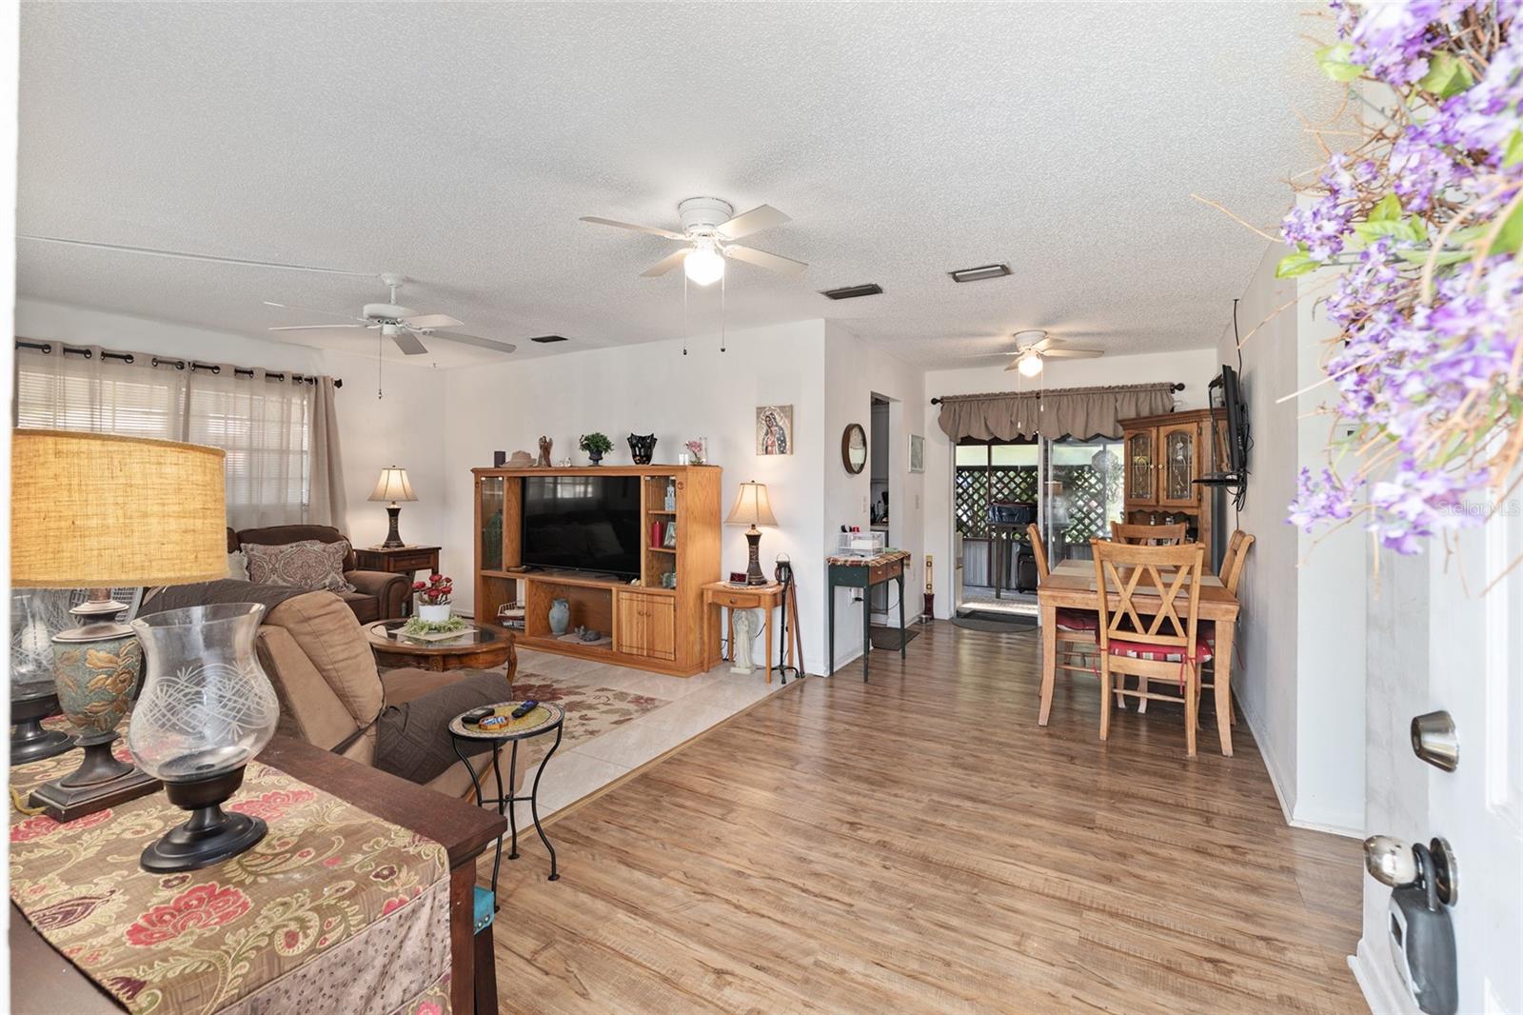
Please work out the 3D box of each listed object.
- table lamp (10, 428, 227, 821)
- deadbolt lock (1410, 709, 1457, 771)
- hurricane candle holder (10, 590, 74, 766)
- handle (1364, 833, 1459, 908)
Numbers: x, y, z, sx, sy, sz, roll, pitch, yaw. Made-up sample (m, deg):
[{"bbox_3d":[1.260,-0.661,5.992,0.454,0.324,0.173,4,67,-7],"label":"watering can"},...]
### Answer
[{"bbox_3d":[-1.196,0.205,1.133,0.360,0.635,0.360,1,2,31],"label":"table lamp"},{"bbox_3d":[0.741,0.257,0.698,0.033,0.065,0.065,1,2,31],"label":"deadbolt lock"},{"bbox_3d":[-1.540,0.340,1.331,0.173,0.357,0.173,1,2,31],"label":"hurricane candle holder"},{"bbox_3d":[0.722,0.397,0.705,0.070,0.067,0.067,1,2,31],"label":"handle"}]

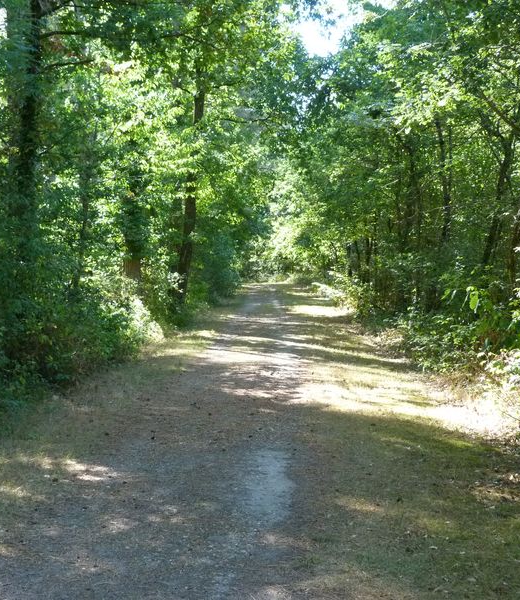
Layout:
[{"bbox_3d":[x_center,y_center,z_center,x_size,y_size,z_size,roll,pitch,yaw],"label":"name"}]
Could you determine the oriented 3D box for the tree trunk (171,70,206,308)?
[{"bbox_3d":[-2.041,-3.222,31.000,0.430,6.900,0.430,5,2,0],"label":"tree trunk"}]

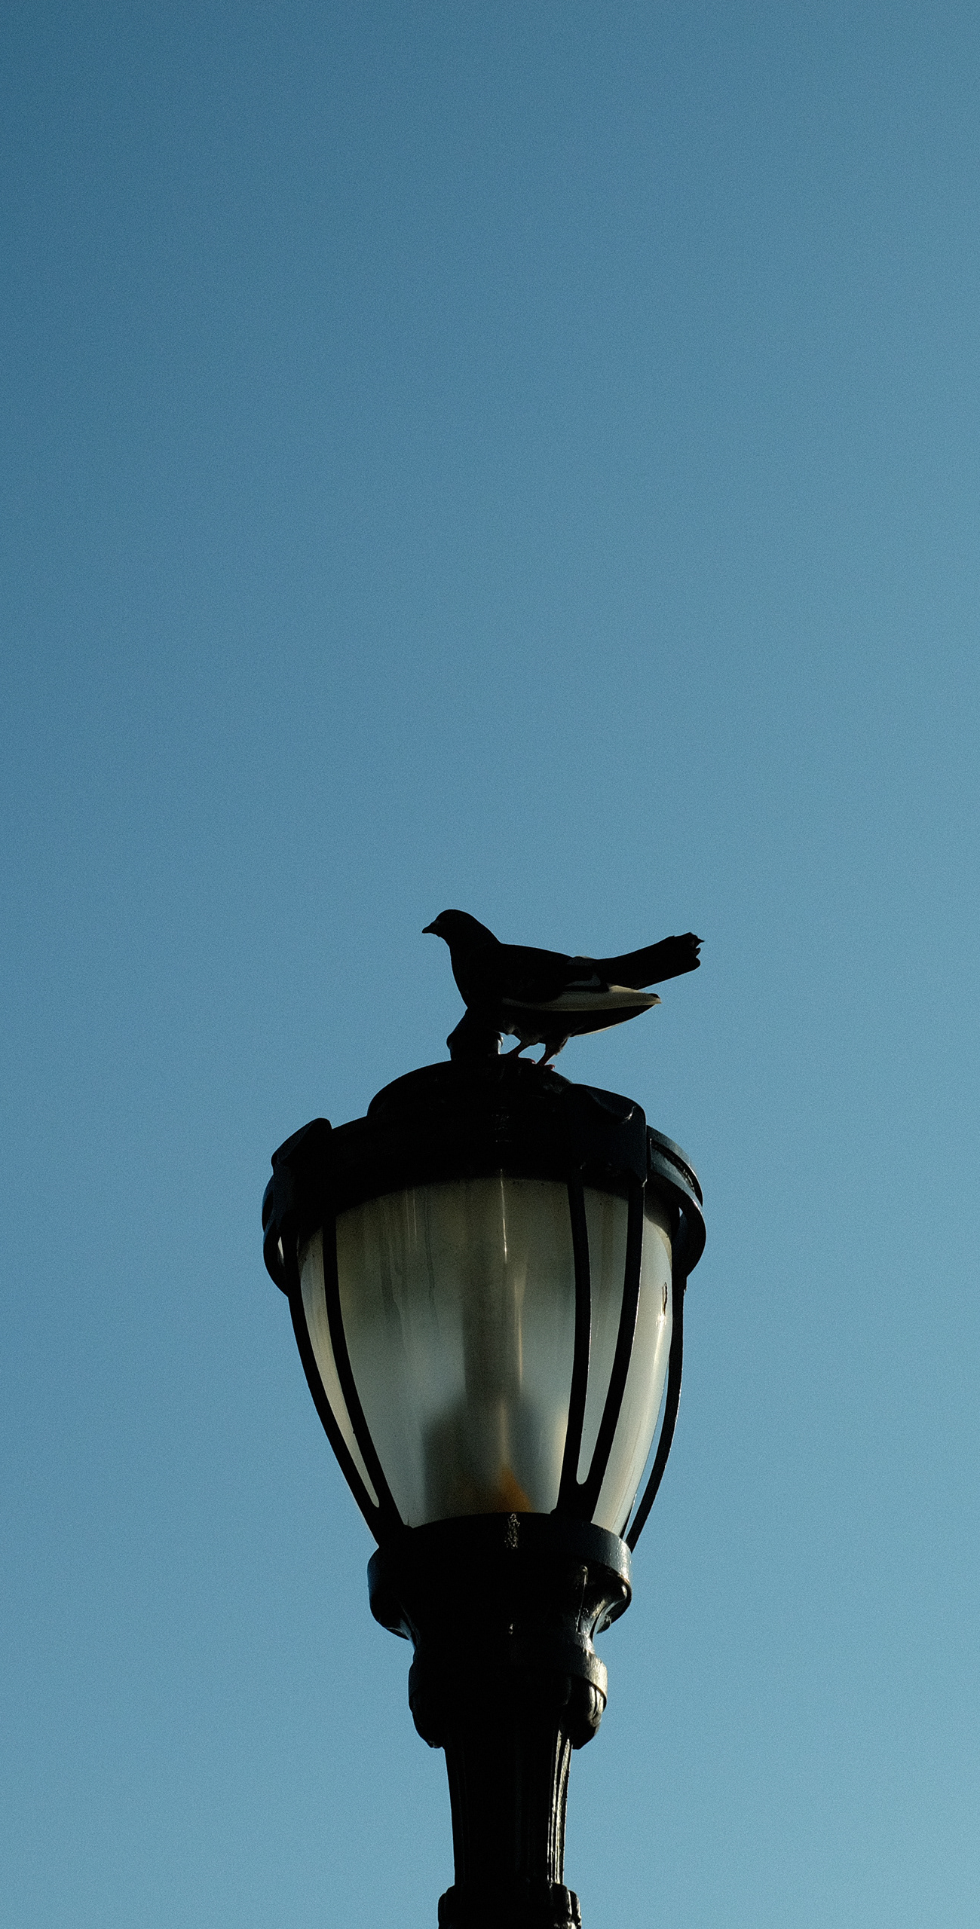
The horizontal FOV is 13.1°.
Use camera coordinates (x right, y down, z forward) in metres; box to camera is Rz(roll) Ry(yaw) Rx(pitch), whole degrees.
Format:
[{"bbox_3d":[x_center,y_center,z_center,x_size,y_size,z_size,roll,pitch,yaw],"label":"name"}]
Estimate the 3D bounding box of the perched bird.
[{"bbox_3d":[0.079,0.024,4.600,0.305,0.185,0.115,-2,-29,-1],"label":"perched bird"}]

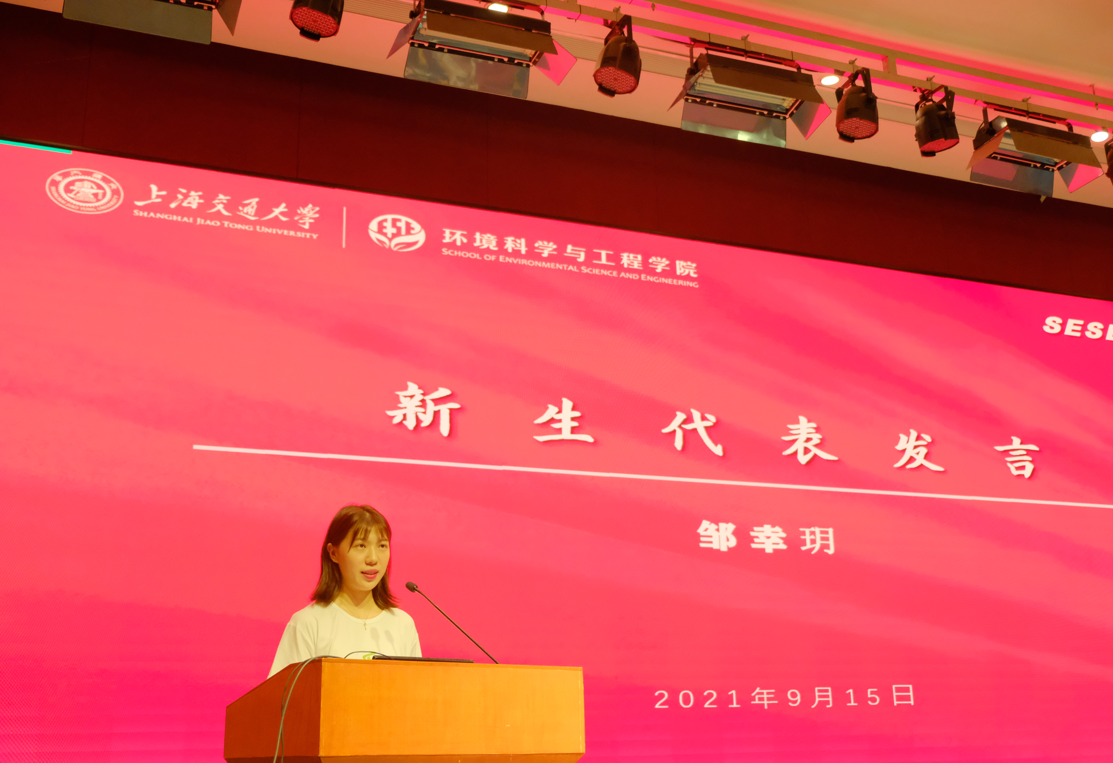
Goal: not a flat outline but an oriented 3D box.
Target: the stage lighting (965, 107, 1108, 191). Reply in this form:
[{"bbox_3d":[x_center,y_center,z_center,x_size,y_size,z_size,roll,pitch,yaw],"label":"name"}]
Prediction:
[{"bbox_3d":[2.647,-1.315,6.707,0.790,0.350,0.350,5,-18,-22],"label":"stage lighting"}]

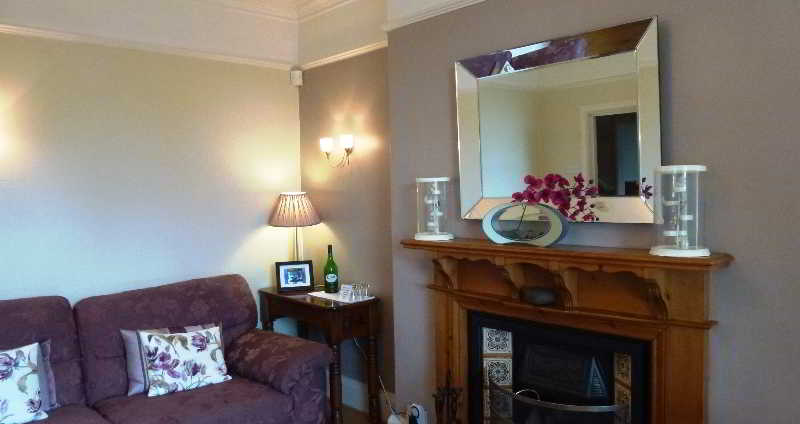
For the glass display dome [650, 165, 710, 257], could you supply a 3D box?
[{"bbox_3d":[1.013,-0.003,2.004,0.210,0.315,0.210,1,3,44],"label":"glass display dome"}]

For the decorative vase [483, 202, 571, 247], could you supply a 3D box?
[{"bbox_3d":[0.549,0.058,2.446,0.405,0.182,0.085,1,3,44],"label":"decorative vase"}]

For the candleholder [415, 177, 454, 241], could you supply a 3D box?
[{"bbox_3d":[0.175,-0.012,2.809,0.200,0.312,0.200,-1,2,0],"label":"candleholder"}]

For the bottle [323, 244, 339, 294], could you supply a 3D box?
[{"bbox_3d":[-0.465,0.383,3.736,0.088,0.318,0.088,-1,2,0],"label":"bottle"}]

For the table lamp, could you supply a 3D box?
[{"bbox_3d":[-0.734,0.208,3.867,0.360,0.670,0.360,1,3,44],"label":"table lamp"}]

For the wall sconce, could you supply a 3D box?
[{"bbox_3d":[-0.421,-0.407,3.735,0.290,0.210,0.150,1,3,44],"label":"wall sconce"}]

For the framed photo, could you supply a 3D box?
[{"bbox_3d":[-0.713,0.447,3.812,0.236,0.205,0.030,-2,-10,-12],"label":"framed photo"}]

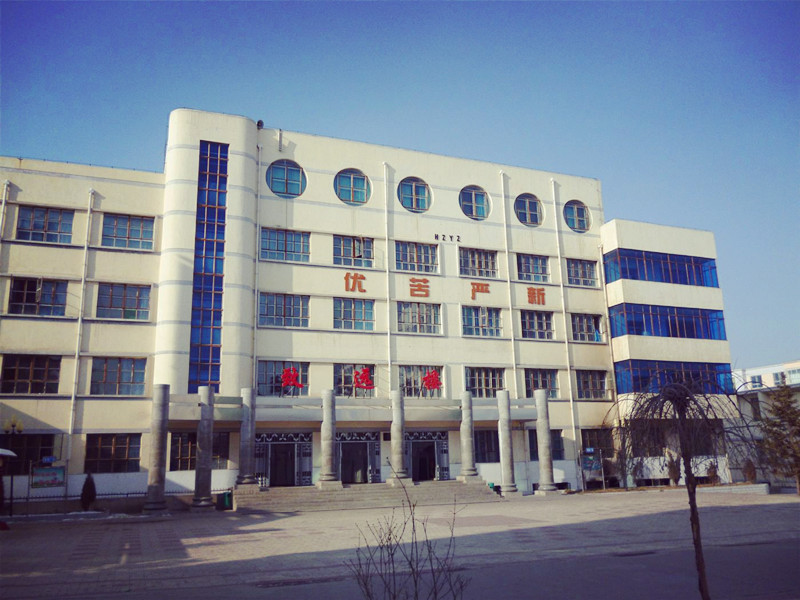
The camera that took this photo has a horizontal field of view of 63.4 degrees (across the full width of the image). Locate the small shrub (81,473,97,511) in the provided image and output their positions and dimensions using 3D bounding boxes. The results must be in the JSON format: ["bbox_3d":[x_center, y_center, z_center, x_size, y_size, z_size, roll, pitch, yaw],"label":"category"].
[{"bbox_3d":[-13.490,8.293,28.024,0.650,1.680,0.650,4,-14,-21],"label":"small shrub"}]

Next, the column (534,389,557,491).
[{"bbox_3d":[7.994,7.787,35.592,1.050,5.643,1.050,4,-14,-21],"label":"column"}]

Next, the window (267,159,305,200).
[{"bbox_3d":[-6.215,-6.632,35.614,2.255,2.255,0.220,4,-14,-22],"label":"window"}]

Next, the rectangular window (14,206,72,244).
[{"bbox_3d":[-16.591,-3.499,30.317,2.280,1.670,0.200,4,-15,-21],"label":"rectangular window"}]

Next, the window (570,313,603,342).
[{"bbox_3d":[11.786,1.771,40.670,2.262,1.707,0.200,4,-15,-21],"label":"window"}]

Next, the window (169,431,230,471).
[{"bbox_3d":[-9.745,7.396,31.586,2.752,1.840,0.200,4,-14,-21],"label":"window"}]

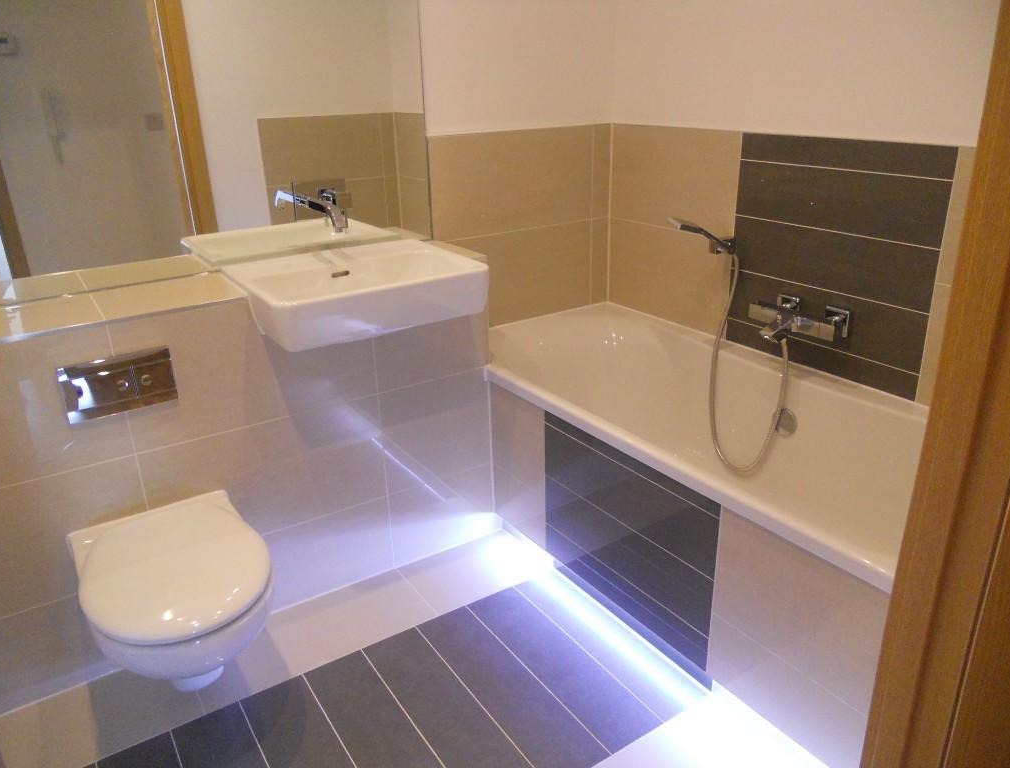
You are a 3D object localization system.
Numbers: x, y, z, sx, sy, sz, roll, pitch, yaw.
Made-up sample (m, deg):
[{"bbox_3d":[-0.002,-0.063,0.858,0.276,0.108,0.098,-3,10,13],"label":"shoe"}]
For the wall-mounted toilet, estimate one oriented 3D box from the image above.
[{"bbox_3d":[-0.687,0.528,1.717,0.352,0.350,0.530,-15,25,-30],"label":"wall-mounted toilet"}]

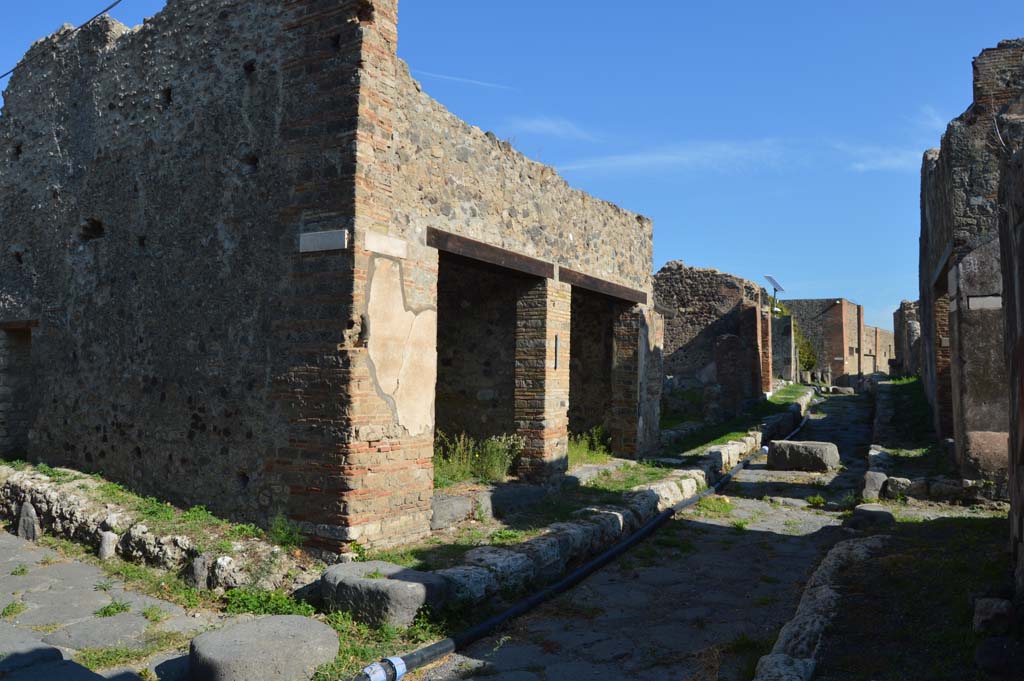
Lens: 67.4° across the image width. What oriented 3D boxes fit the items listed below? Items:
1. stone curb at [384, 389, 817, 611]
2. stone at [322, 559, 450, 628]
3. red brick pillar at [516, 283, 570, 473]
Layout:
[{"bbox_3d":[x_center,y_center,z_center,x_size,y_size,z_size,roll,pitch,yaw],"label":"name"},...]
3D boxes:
[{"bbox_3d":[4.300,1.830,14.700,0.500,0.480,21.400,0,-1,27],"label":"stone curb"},{"bbox_3d":[-0.810,1.655,5.055,0.750,0.290,0.430,1,-1,13],"label":"stone"},{"bbox_3d":[0.345,0.400,8.360,0.370,2.100,0.600,0,-1,29],"label":"red brick pillar"}]

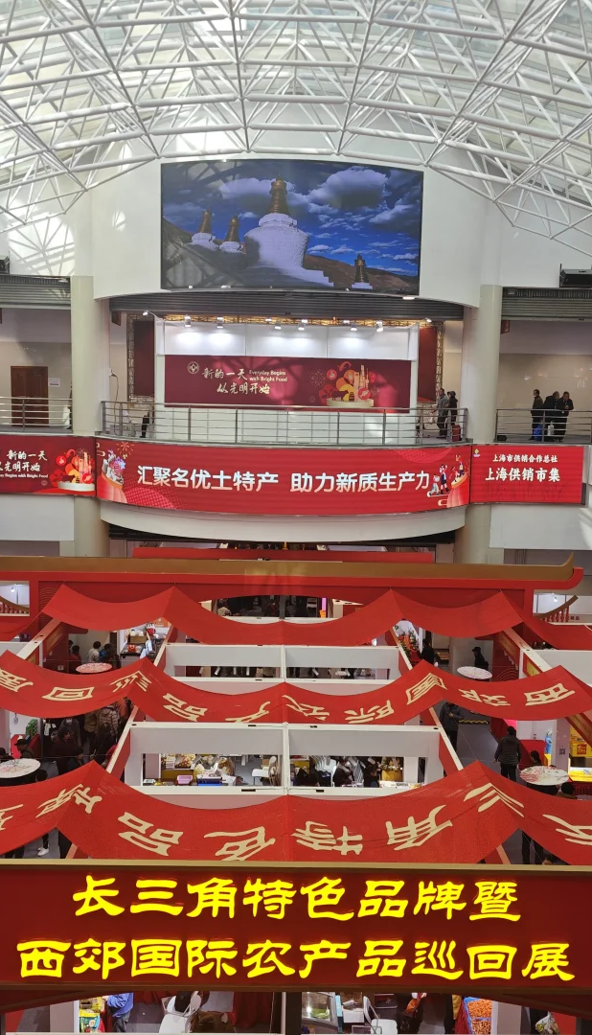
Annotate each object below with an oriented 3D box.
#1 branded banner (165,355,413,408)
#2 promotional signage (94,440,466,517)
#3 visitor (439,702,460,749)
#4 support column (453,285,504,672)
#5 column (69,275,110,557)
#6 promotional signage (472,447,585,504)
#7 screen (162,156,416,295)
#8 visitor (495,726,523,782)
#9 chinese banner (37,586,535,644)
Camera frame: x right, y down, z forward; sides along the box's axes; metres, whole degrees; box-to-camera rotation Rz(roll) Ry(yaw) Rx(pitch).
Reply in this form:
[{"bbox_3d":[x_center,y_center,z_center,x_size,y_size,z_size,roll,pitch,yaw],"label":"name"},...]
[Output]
[{"bbox_3d":[-0.226,-3.875,26.724,7.150,1.500,0.060,1,7,-1],"label":"branded banner"},{"bbox_3d":[-0.369,-1.261,28.286,12.050,1.950,3.000,1,8,-1],"label":"promotional signage"},{"bbox_3d":[3.951,5.339,23.472,0.550,1.700,0.350,-2,8,-21],"label":"visitor"},{"bbox_3d":[5.931,-1.058,30.164,1.120,12.730,1.120,1,7,-1],"label":"support column"},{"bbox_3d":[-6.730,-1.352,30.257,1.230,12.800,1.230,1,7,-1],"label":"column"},{"bbox_3d":[7.581,-1.395,30.072,3.720,1.870,0.150,1,7,-1],"label":"promotional signage"},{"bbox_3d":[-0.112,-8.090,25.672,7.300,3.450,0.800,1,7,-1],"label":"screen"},{"bbox_3d":[4.921,5.663,21.210,0.550,1.680,0.350,0,8,-10],"label":"visitor"},{"bbox_3d":[-0.348,2.725,25.515,12.900,0.880,3.200,1,7,-1],"label":"chinese banner"}]

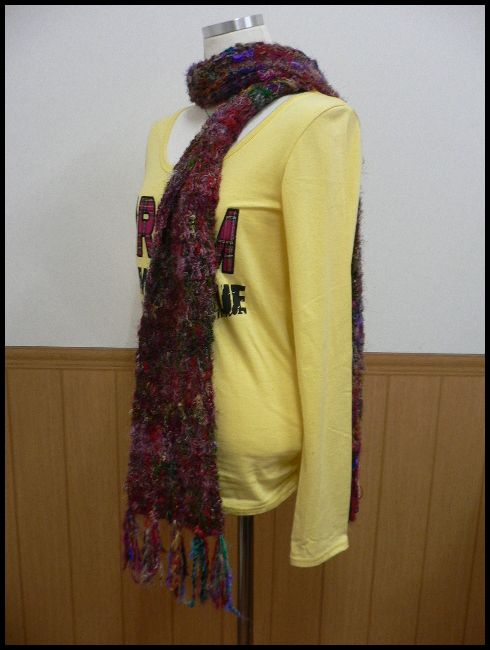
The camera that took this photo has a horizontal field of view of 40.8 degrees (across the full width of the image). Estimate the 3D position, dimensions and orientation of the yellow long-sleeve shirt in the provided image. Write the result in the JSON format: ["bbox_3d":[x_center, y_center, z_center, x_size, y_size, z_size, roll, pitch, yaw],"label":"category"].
[{"bbox_3d":[-0.002,0.005,0.968,0.260,0.635,0.395,-11,18,-42],"label":"yellow long-sleeve shirt"}]

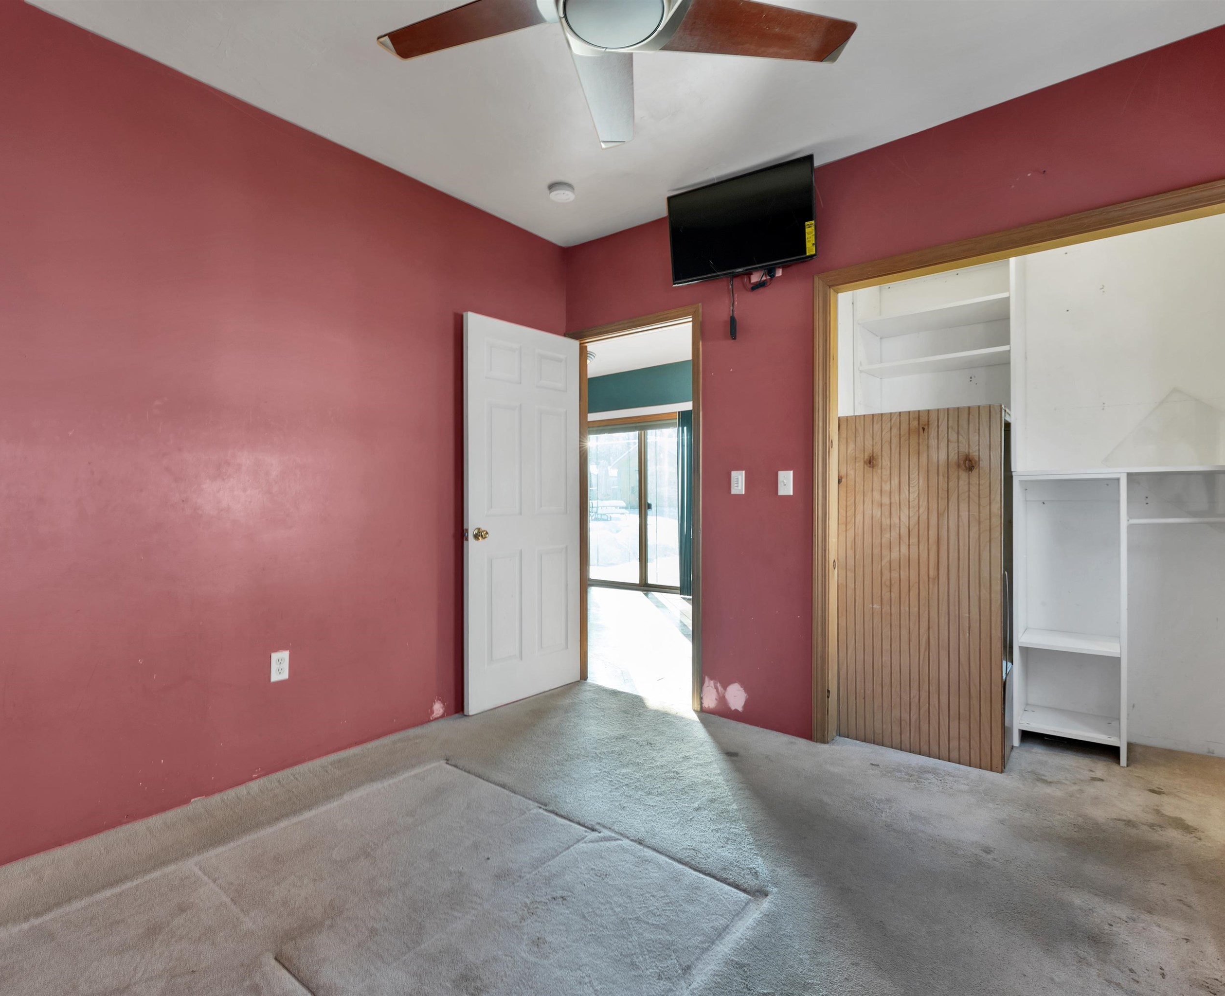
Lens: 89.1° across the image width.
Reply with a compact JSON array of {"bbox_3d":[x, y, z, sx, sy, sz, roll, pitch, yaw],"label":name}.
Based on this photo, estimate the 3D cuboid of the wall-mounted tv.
[{"bbox_3d":[0.608,-1.302,2.985,0.730,0.430,0.070,0,9,33],"label":"wall-mounted tv"}]

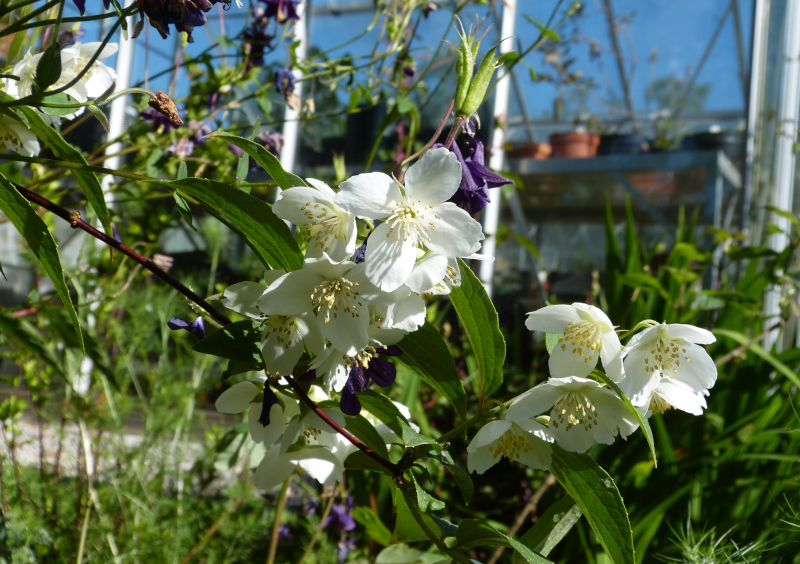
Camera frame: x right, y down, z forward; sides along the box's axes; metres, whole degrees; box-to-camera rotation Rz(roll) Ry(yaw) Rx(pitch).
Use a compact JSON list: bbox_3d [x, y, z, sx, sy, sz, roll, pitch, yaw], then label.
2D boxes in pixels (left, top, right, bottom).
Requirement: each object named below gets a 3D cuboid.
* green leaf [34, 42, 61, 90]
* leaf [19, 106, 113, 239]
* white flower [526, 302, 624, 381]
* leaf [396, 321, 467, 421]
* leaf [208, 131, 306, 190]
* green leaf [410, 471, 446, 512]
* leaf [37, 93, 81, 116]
[{"bbox_3d":[-0.134,-0.082,0.430,0.011,0.018,0.006,1,0,-12],"label":"green leaf"},{"bbox_3d":[-0.122,-0.038,0.412,0.014,0.066,0.009,-18,-21,-50],"label":"leaf"},{"bbox_3d":[0.063,0.021,0.400,0.033,0.028,0.021,1,21,32],"label":"white flower"},{"bbox_3d":[0.010,0.032,0.410,0.018,0.045,0.008,-25,-17,-40],"label":"leaf"},{"bbox_3d":[-0.053,-0.045,0.425,0.043,0.009,0.018,28,36,12],"label":"leaf"},{"bbox_3d":[0.008,0.073,0.392,0.005,0.016,0.011,-8,30,42],"label":"green leaf"},{"bbox_3d":[-0.135,-0.070,0.450,0.017,0.009,0.006,1,-18,-12],"label":"leaf"}]

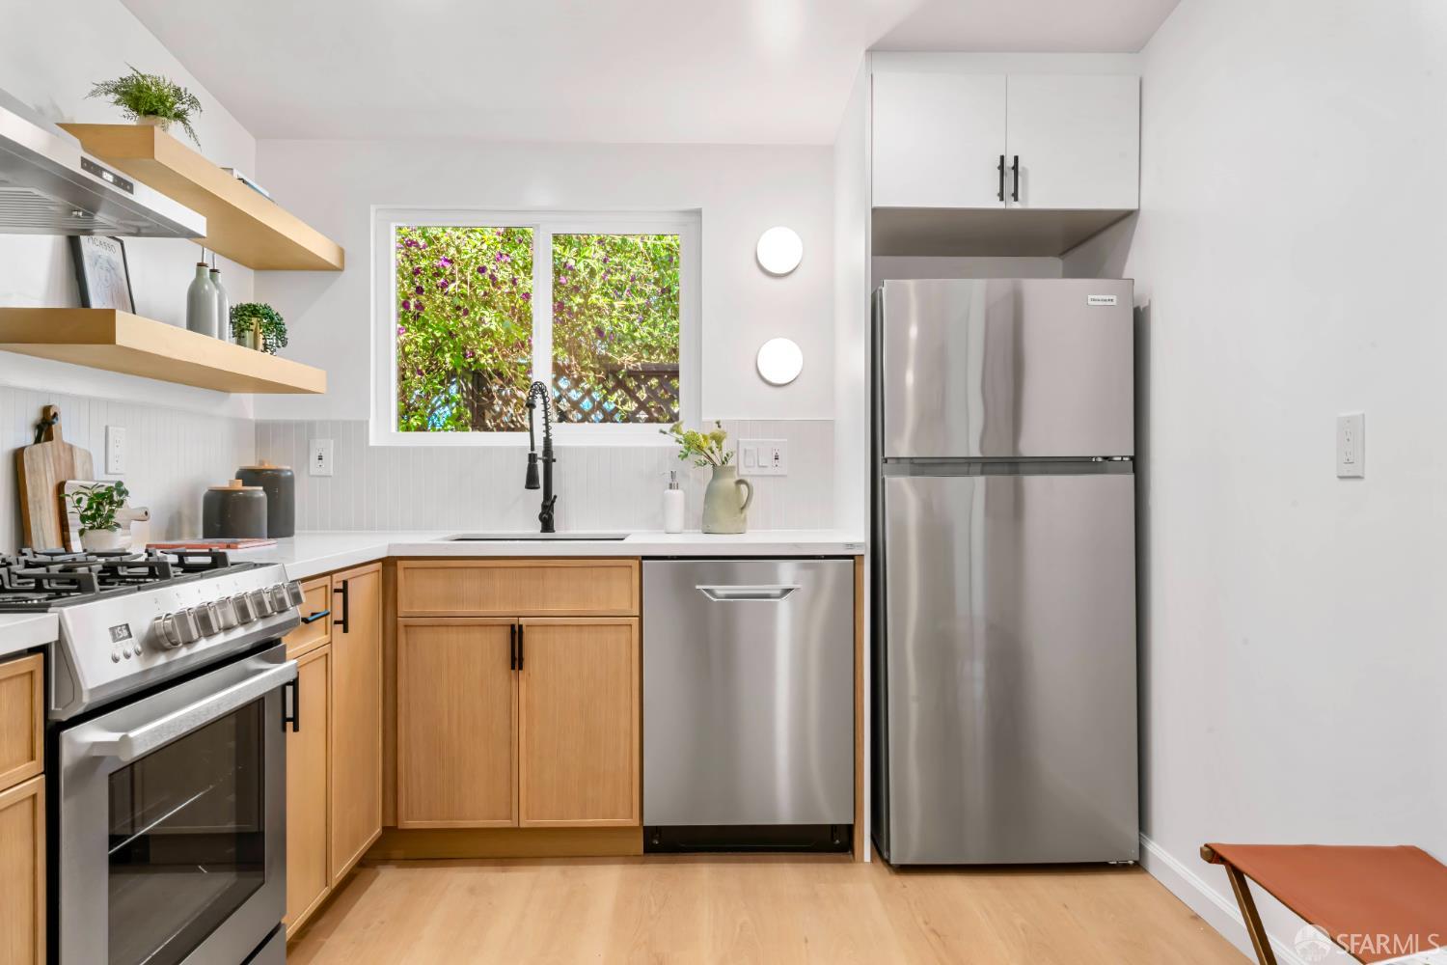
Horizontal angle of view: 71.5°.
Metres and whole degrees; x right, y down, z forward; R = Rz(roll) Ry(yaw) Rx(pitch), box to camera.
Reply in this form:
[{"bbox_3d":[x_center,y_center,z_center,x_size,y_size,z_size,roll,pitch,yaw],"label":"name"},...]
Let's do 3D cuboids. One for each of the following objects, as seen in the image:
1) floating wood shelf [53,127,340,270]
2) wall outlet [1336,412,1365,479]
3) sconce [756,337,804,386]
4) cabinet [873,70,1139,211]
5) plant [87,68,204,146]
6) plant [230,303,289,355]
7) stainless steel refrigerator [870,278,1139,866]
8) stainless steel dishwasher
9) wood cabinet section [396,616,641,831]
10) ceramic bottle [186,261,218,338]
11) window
[{"bbox_3d":[-1.441,-0.765,2.849,0.295,0.076,1.198,0,0,-2],"label":"floating wood shelf"},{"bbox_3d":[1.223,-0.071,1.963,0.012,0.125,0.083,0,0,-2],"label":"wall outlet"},{"bbox_3d":[0.195,-0.413,3.466,0.156,0.159,0.060,0,0,-2],"label":"sconce"},{"bbox_3d":[0.804,-0.982,3.196,0.774,0.396,0.632,0,0,-2],"label":"cabinet"},{"bbox_3d":[-1.431,-0.916,2.501,0.253,0.229,0.253,0,0,-2],"label":"plant"},{"bbox_3d":[-1.437,-0.458,3.104,0.162,0.195,0.162,0,0,-2],"label":"plant"},{"bbox_3d":[0.800,0.259,3.157,0.715,1.662,0.665,0,0,-2],"label":"stainless steel refrigerator"},{"bbox_3d":[0.065,0.652,3.171,0.602,0.875,0.607,0,0,-2],"label":"stainless steel dishwasher"},{"bbox_3d":[-0.589,0.679,3.137,0.686,0.598,0.580,0,0,-2],"label":"wood cabinet section"},{"bbox_3d":[-1.482,-0.505,2.855,0.079,0.238,0.079,0,0,-1],"label":"ceramic bottle"},{"bbox_3d":[-0.640,-0.535,3.479,1.123,0.814,0.075,0,0,-2],"label":"window"}]

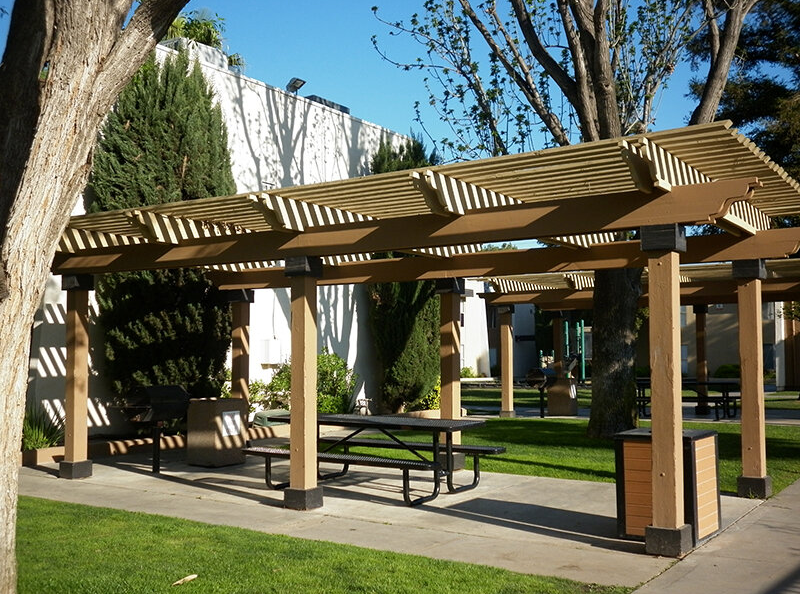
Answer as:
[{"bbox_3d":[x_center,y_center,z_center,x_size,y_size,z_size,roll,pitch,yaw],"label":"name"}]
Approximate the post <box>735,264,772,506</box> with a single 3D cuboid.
[{"bbox_3d":[3.718,0.840,9.514,0.270,2.488,0.270,-3,-4,34],"label":"post"}]

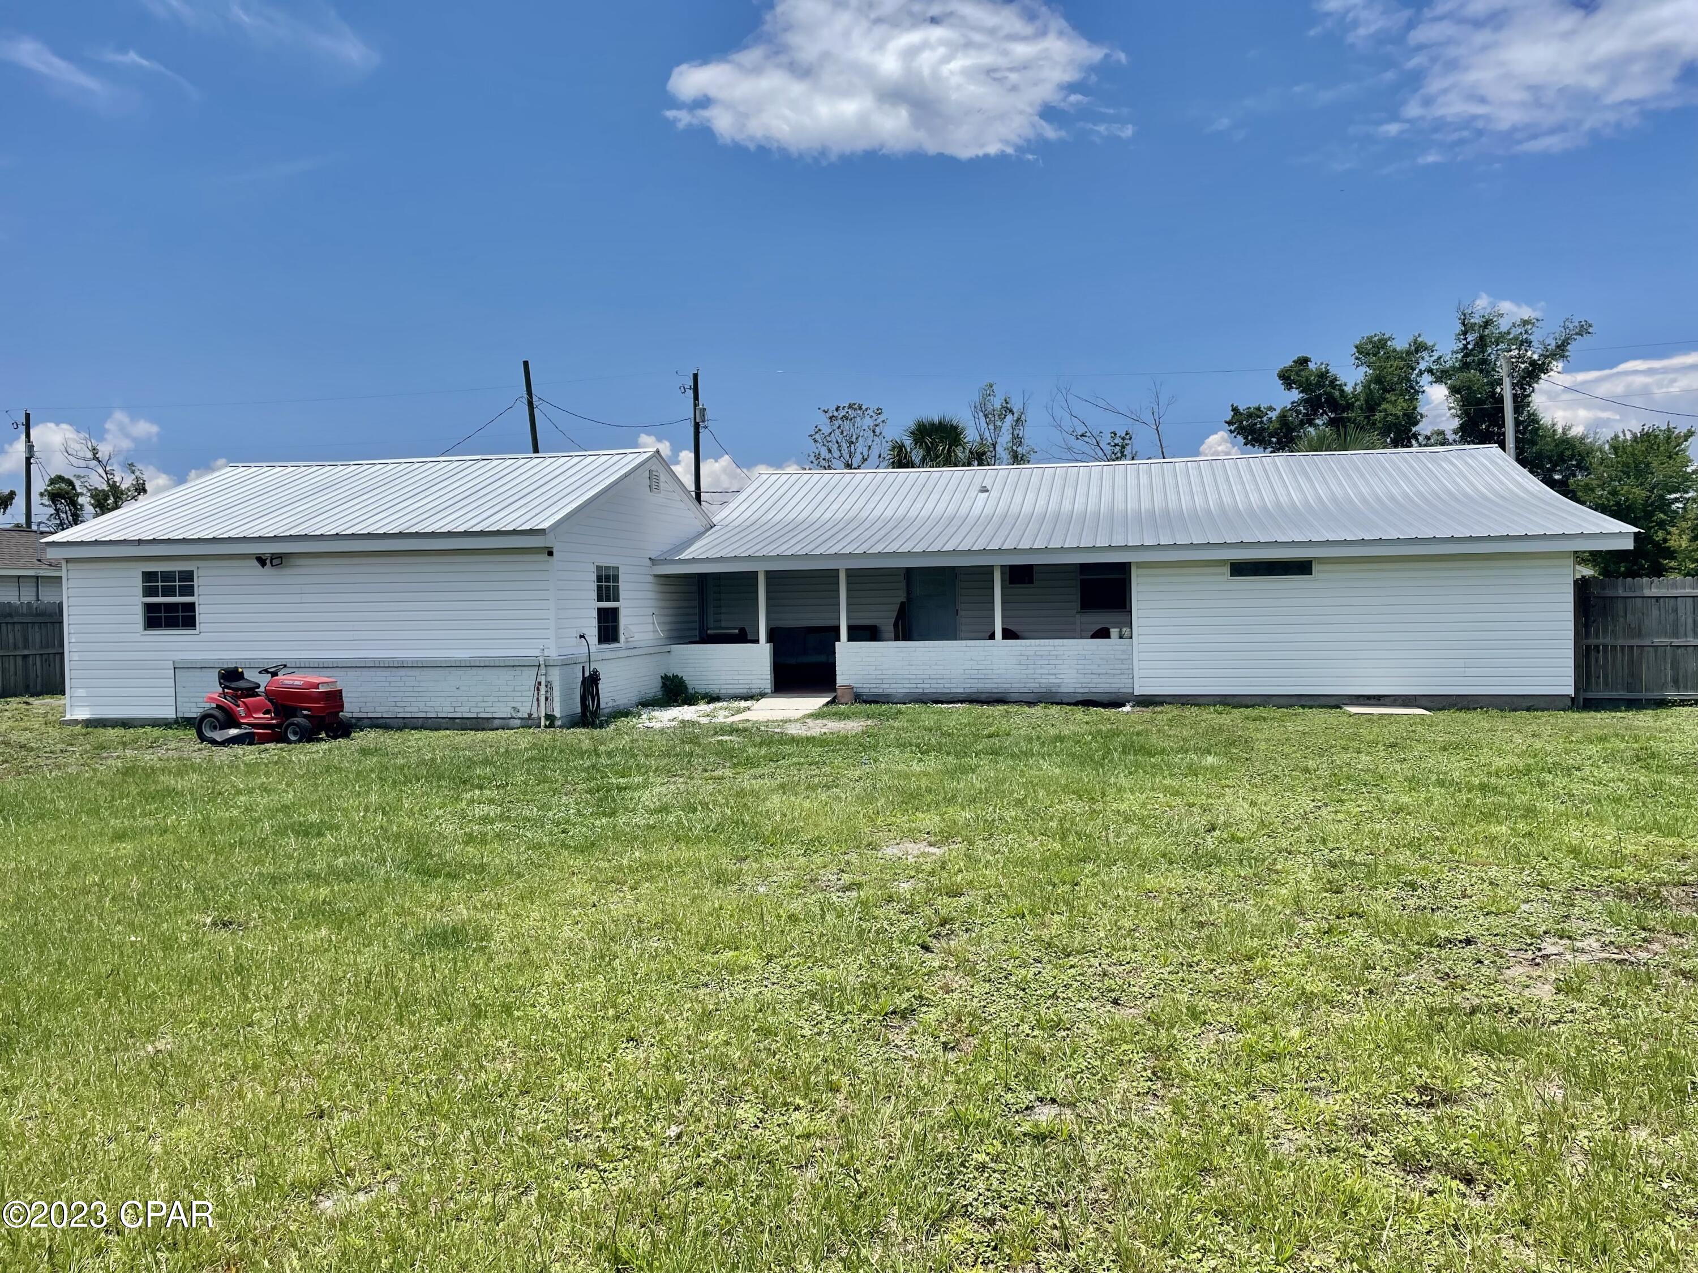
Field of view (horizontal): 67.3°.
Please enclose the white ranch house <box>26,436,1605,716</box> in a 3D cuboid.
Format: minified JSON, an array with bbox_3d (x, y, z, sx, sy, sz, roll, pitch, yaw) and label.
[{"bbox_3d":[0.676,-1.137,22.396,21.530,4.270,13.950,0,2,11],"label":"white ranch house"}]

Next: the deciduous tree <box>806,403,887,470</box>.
[{"bbox_3d":[-0.007,-3.320,39.165,2.600,7.705,2.600,0,2,11],"label":"deciduous tree"}]

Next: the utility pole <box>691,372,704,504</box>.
[{"bbox_3d":[-5.674,-4.870,48.399,0.320,10.441,0.320,0,2,11],"label":"utility pole"}]

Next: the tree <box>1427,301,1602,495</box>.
[{"bbox_3d":[24.693,-6.158,47.442,6.400,12.225,6.000,0,2,11],"label":"tree"}]

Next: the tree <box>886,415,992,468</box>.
[{"bbox_3d":[2.719,-3.031,38.124,3.200,7.111,3.000,0,2,11],"label":"tree"}]

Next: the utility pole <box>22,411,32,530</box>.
[{"bbox_3d":[-35.201,-4.547,54.972,0.320,10.244,0.320,0,2,11],"label":"utility pole"}]

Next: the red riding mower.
[{"bbox_3d":[-7.054,0.811,15.659,1.700,1.030,1.100,0,2,16],"label":"red riding mower"}]

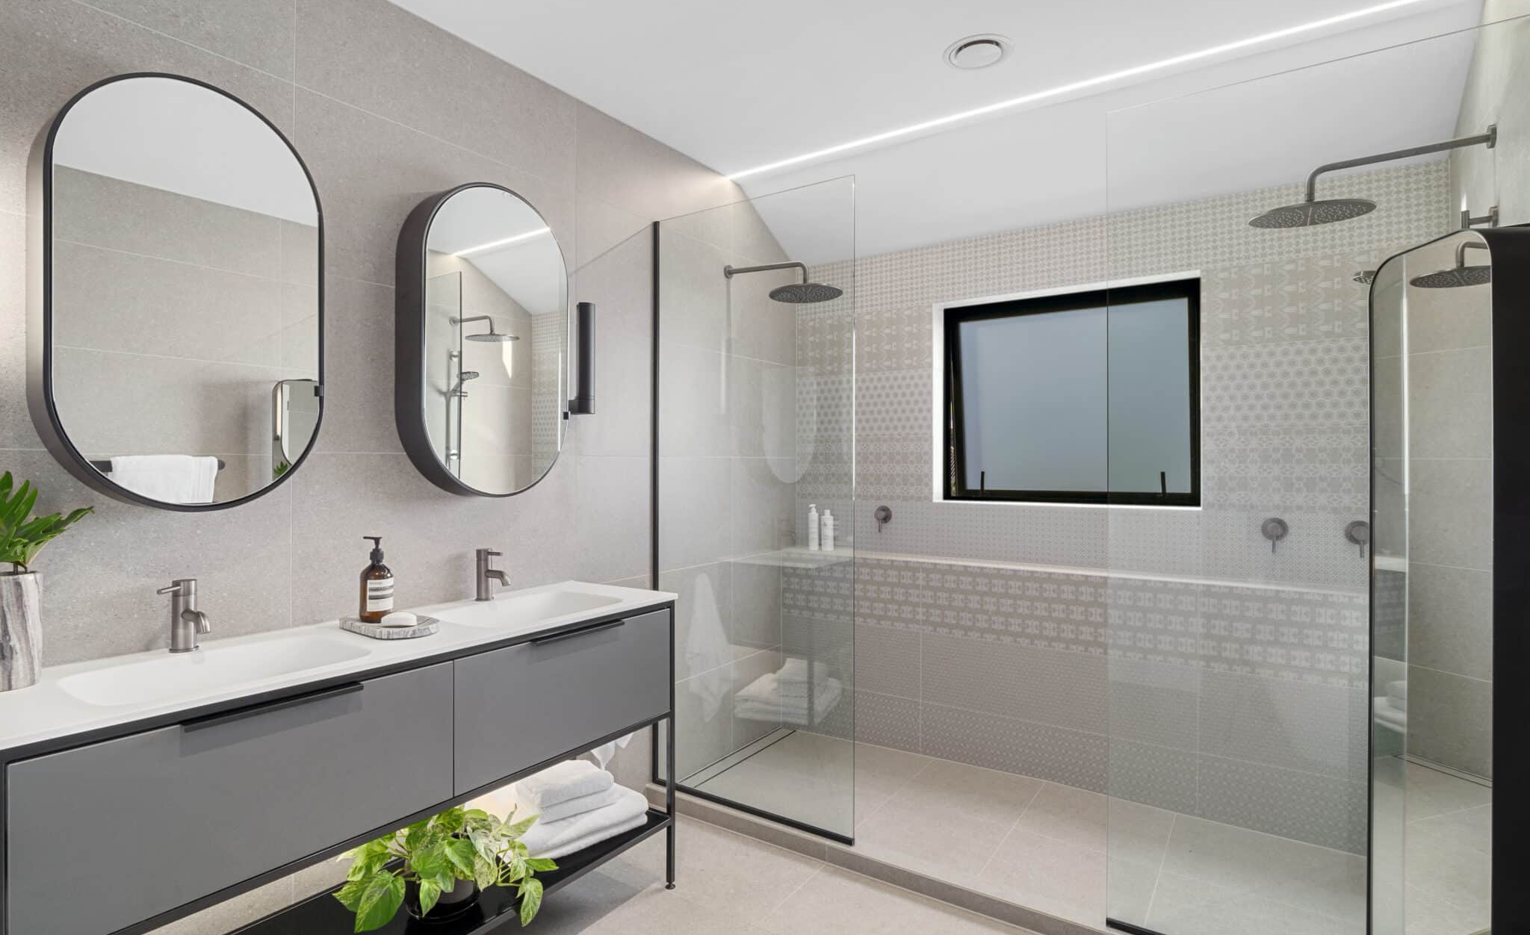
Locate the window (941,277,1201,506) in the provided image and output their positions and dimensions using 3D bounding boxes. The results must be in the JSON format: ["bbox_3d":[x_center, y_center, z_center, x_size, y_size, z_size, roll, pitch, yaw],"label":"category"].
[{"bbox_3d":[1.292,-0.295,3.068,1.018,0.894,0.100,0,0,32],"label":"window"}]

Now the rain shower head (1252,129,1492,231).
[{"bbox_3d":[1.645,-0.791,1.942,0.512,0.165,0.285,0,0,34],"label":"rain shower head"}]

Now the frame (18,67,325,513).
[{"bbox_3d":[-1.234,-0.355,1.514,0.156,0.887,0.462,0,0,36],"label":"frame"}]

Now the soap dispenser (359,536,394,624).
[{"bbox_3d":[-0.940,0.271,1.714,0.073,0.203,0.072,0,0,-22],"label":"soap dispenser"}]

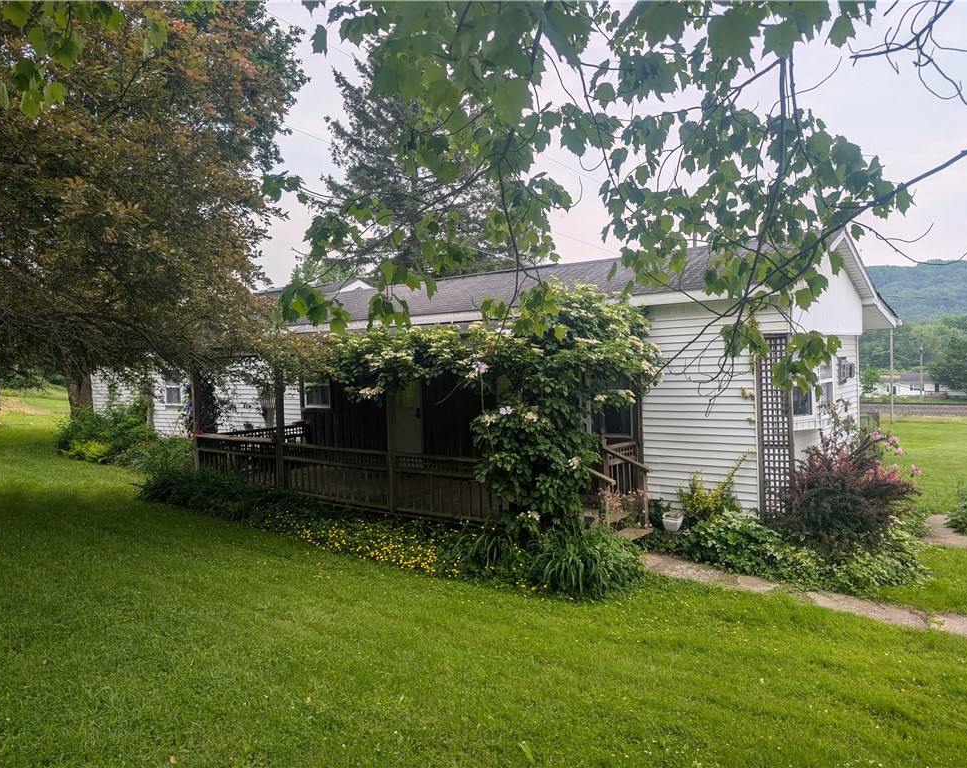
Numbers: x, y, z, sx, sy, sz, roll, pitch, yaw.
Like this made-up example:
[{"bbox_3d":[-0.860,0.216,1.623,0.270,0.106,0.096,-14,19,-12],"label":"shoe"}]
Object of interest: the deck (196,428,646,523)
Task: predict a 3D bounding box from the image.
[{"bbox_3d":[-1.449,1.247,11.148,7.700,0.950,2.450,-1,2,39],"label":"deck"}]

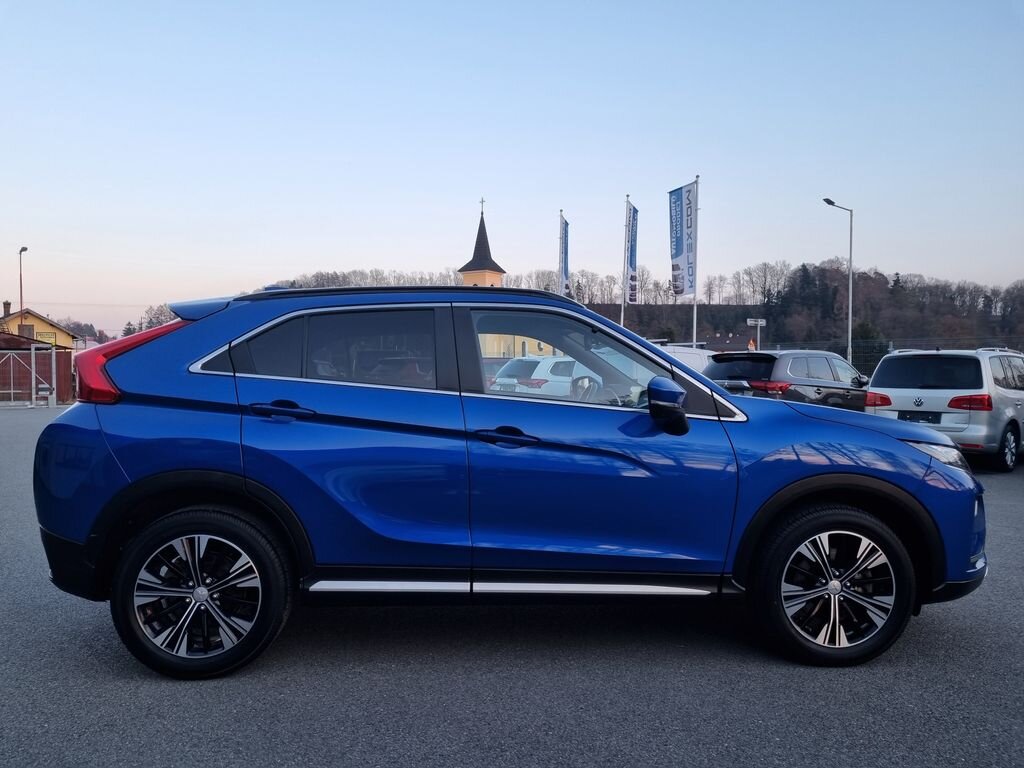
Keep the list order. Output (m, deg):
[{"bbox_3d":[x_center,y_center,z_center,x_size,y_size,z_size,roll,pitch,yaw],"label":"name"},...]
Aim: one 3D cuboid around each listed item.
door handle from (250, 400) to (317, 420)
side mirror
[{"bbox_3d":[-0.922,0.108,3.116,0.258,0.060,0.055,5,0,-3],"label":"door handle"},{"bbox_3d":[0.645,0.094,3.141,0.150,0.235,0.240,0,1,-4],"label":"side mirror"}]

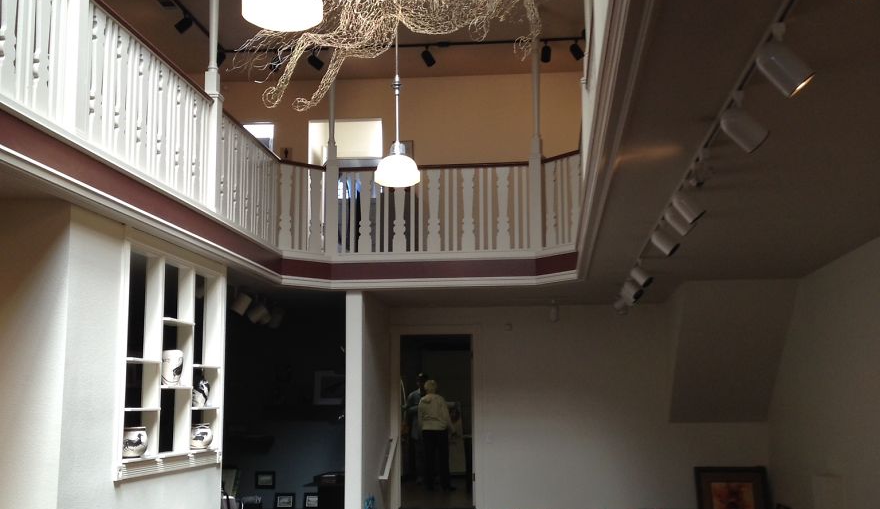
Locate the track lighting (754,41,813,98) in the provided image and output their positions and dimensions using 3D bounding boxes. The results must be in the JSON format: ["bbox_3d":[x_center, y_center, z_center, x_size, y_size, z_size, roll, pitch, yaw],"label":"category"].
[{"bbox_3d":[1.018,-0.561,3.335,0.115,0.178,0.112,-40,-10,1],"label":"track lighting"}]

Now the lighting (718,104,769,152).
[{"bbox_3d":[1.095,-0.457,4.053,0.178,0.115,0.112,38,-14,-6],"label":"lighting"}]

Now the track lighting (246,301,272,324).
[{"bbox_3d":[-1.880,0.613,11.616,0.150,0.200,0.150,49,-29,-18],"label":"track lighting"}]

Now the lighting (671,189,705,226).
[{"bbox_3d":[1.308,-0.245,5.900,0.175,0.120,0.115,38,2,15],"label":"lighting"}]

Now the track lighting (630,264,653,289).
[{"bbox_3d":[1.631,0.178,9.028,0.175,0.120,0.115,34,7,23],"label":"track lighting"}]

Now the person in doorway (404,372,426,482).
[{"bbox_3d":[-0.344,2.743,17.737,0.480,1.730,0.330,1,-8,-12],"label":"person in doorway"}]

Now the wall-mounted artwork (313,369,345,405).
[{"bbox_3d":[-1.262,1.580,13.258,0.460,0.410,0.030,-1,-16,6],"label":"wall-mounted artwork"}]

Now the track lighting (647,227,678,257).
[{"bbox_3d":[1.430,-0.080,7.125,0.175,0.120,0.115,33,3,18],"label":"track lighting"}]

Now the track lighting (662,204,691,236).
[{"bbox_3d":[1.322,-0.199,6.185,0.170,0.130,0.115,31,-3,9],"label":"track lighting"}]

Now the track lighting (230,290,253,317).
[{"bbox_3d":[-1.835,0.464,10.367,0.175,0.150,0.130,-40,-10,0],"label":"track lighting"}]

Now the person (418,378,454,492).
[{"bbox_3d":[-0.073,2.632,16.339,0.480,1.588,0.320,-1,-8,3],"label":"person"}]

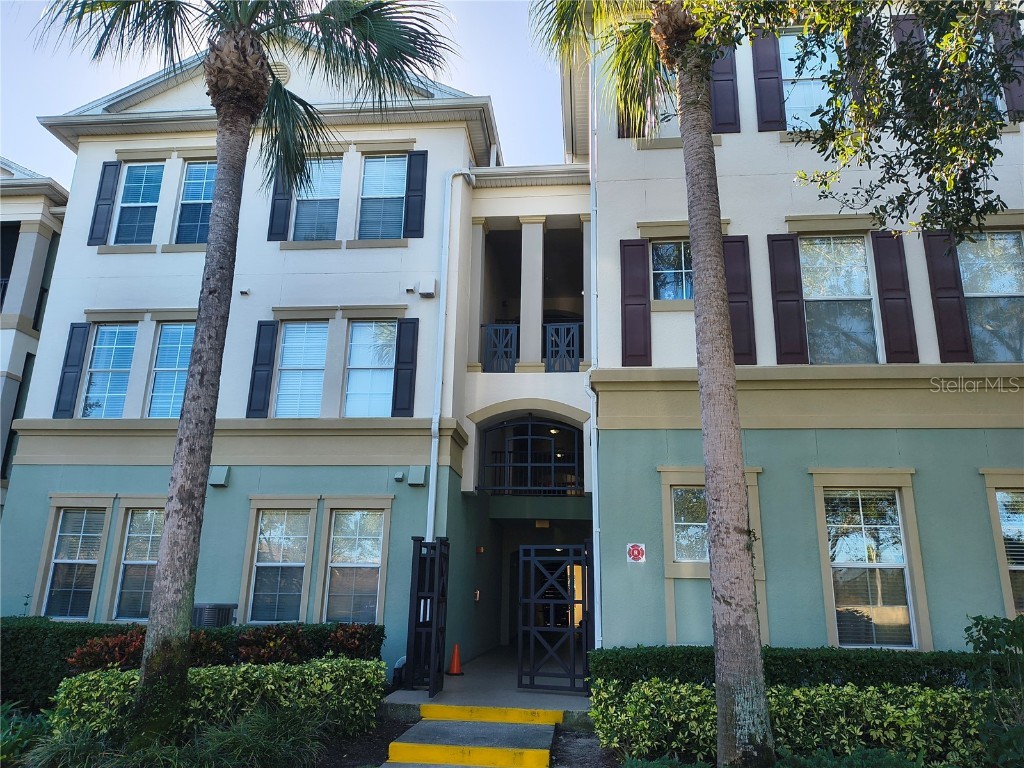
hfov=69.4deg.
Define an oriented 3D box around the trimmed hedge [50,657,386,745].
[{"bbox_3d":[-3.034,3.434,8.089,3.250,0.730,0.900,2,-16,-3],"label":"trimmed hedge"}]

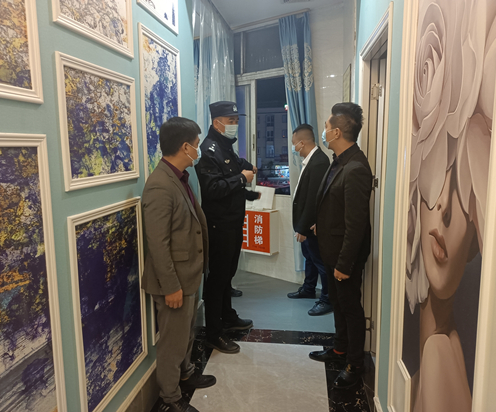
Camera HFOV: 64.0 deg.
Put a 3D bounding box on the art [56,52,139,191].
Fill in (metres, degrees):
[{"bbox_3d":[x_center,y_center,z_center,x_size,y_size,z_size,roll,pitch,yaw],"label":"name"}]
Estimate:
[{"bbox_3d":[-0.627,-0.350,1.750,0.030,0.500,0.600,1,8,11],"label":"art"}]

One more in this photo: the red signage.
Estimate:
[{"bbox_3d":[0.068,0.283,4.488,0.450,0.454,0.030,5,10,37],"label":"red signage"}]

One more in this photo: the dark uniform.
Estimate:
[{"bbox_3d":[-0.153,0.199,3.046,0.420,1.590,0.520,1,8,13],"label":"dark uniform"}]

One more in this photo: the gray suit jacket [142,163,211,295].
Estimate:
[{"bbox_3d":[-0.419,0.101,2.315,0.310,0.750,0.480,1,8,12],"label":"gray suit jacket"}]

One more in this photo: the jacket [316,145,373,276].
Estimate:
[{"bbox_3d":[0.630,0.011,2.638,0.310,0.800,0.480,-2,8,-13],"label":"jacket"}]

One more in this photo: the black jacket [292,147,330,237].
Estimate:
[{"bbox_3d":[0.624,-0.147,3.736,0.310,0.770,0.480,-2,8,-8],"label":"black jacket"}]

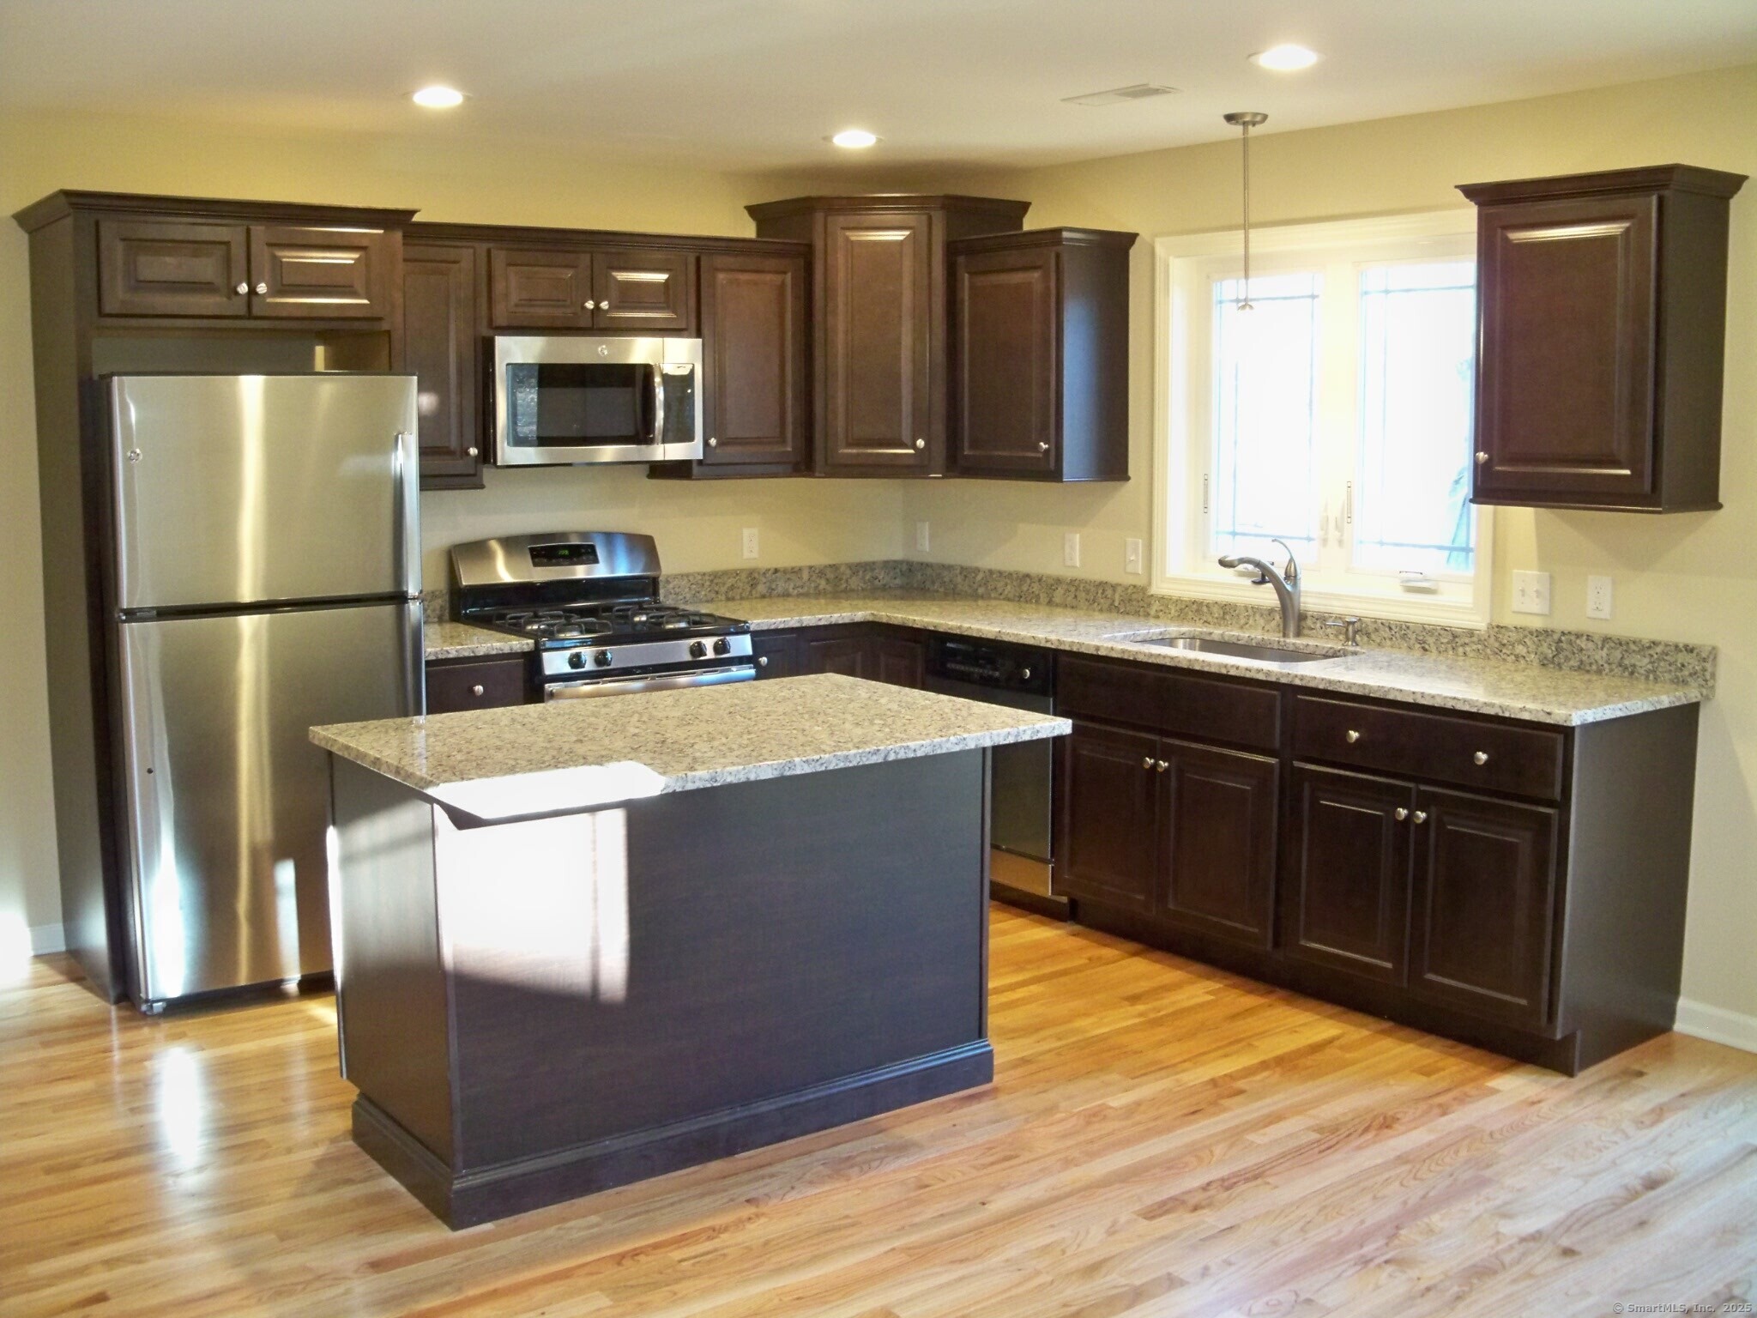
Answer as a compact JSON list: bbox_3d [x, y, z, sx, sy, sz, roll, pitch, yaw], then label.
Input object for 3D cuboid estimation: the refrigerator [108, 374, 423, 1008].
[{"bbox_3d":[-1.814,0.052,5.076,0.835,1.700,0.759,-6,10,-37],"label":"refrigerator"}]

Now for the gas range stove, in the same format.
[{"bbox_3d":[-0.897,0.200,5.851,0.765,1.190,0.705,-6,10,-37],"label":"gas range stove"}]

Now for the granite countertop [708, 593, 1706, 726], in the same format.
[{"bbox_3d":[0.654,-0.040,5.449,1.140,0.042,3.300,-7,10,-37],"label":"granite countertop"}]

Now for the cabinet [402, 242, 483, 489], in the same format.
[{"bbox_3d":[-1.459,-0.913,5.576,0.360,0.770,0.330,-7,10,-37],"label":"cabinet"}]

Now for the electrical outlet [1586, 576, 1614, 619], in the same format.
[{"bbox_3d":[1.913,-0.162,4.712,0.013,0.114,0.071,-7,10,-37],"label":"electrical outlet"}]

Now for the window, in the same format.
[{"bbox_3d":[1.351,-0.730,5.430,0.110,1.170,1.290,-7,10,-37],"label":"window"}]

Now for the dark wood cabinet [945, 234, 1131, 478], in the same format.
[{"bbox_3d":[0.538,-1.014,6.038,0.355,0.812,0.651,-6,10,-37],"label":"dark wood cabinet"}]

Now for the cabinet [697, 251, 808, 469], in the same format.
[{"bbox_3d":[-0.517,-1.030,6.227,0.488,0.750,0.322,-6,10,-37],"label":"cabinet"}]

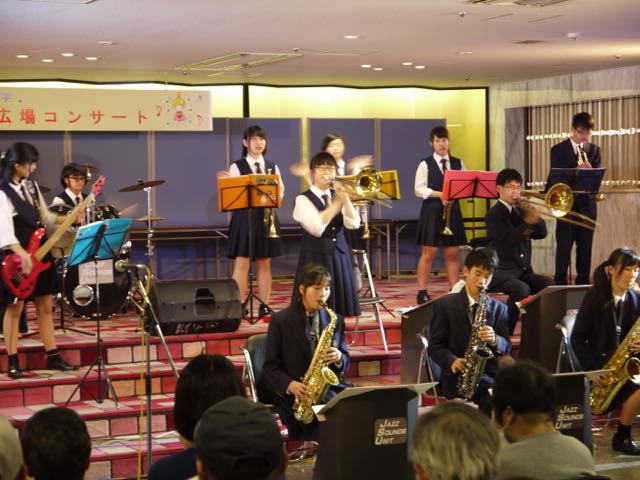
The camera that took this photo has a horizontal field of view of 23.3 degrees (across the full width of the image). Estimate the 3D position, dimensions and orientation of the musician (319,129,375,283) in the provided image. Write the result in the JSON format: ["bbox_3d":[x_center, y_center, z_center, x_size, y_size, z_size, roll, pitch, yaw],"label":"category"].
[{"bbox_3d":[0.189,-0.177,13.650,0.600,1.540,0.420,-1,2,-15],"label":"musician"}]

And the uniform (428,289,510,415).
[{"bbox_3d":[0.980,0.827,9.327,0.500,0.970,0.620,-2,2,-30],"label":"uniform"}]

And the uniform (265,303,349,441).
[{"bbox_3d":[-0.068,0.765,9.200,0.480,0.800,0.560,-2,2,-30],"label":"uniform"}]

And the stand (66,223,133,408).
[{"bbox_3d":[-1.419,0.463,9.950,0.450,1.200,0.360,-2,2,-28],"label":"stand"}]

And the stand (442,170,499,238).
[{"bbox_3d":[1.350,-0.001,13.566,0.520,1.200,0.450,-1,2,-18],"label":"stand"}]

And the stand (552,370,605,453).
[{"bbox_3d":[1.340,1.054,8.800,0.520,0.640,0.380,-2,2,-25],"label":"stand"}]

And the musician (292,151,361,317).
[{"bbox_3d":[0.054,0.207,11.020,0.460,1.630,0.420,-2,2,-27],"label":"musician"}]

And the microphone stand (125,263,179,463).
[{"bbox_3d":[-0.928,0.773,8.500,0.460,1.300,0.440,-1,2,-10],"label":"microphone stand"}]

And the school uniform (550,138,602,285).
[{"bbox_3d":[2.387,-0.221,14.450,0.500,1.420,0.380,-2,2,-18],"label":"school uniform"}]

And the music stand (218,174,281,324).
[{"bbox_3d":[-0.564,0.056,12.766,0.520,1.190,0.460,-1,2,-9],"label":"music stand"}]

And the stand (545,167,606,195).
[{"bbox_3d":[2.303,-0.051,14.050,0.530,1.190,0.420,-2,2,-24],"label":"stand"}]

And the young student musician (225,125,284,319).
[{"bbox_3d":[-0.549,-0.172,13.309,0.500,1.610,0.380,-1,2,-9],"label":"young student musician"}]

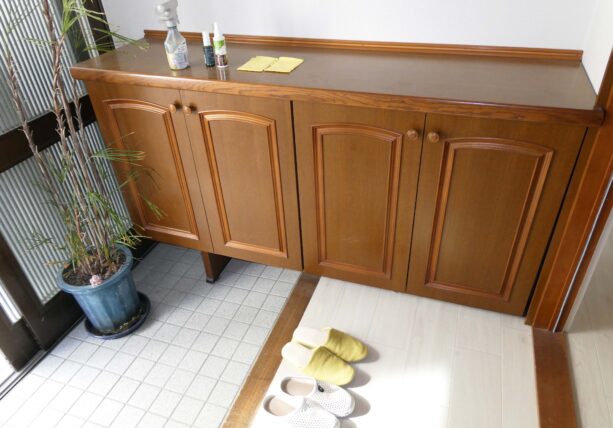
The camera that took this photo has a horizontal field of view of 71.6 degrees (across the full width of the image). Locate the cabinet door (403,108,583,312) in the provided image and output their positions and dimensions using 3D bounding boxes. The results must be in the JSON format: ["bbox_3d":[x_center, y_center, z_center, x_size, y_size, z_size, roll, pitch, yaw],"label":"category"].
[{"bbox_3d":[0.602,0.030,1.469,0.439,0.768,0.030,10,37,17],"label":"cabinet door"}]

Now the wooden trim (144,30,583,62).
[{"bbox_3d":[0.100,-0.707,1.763,1.840,0.036,0.020,10,37,17],"label":"wooden trim"}]

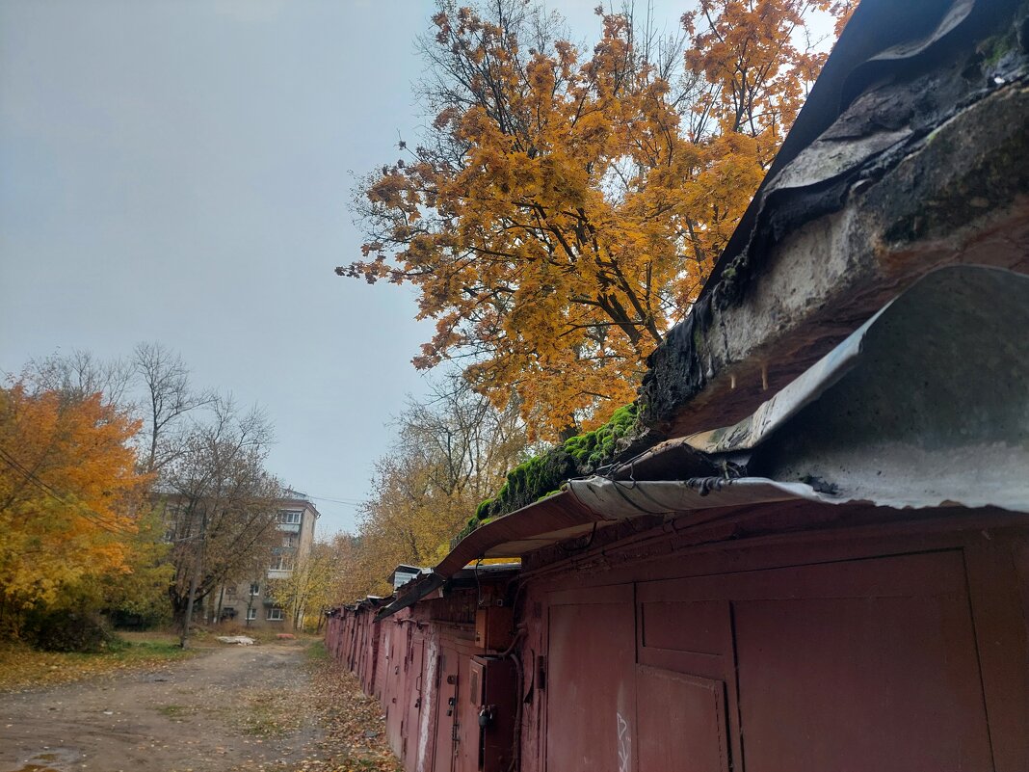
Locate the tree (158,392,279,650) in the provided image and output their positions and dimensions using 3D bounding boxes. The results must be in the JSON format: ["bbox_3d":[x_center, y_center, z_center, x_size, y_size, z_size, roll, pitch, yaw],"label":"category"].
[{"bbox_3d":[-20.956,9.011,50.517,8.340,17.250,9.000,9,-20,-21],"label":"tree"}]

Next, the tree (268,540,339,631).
[{"bbox_3d":[-22.304,21.267,76.063,7.220,9.350,7.000,7,-19,-14],"label":"tree"}]

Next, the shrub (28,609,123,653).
[{"bbox_3d":[-18.606,10.397,30.255,3.680,1.850,3.200,12,-21,-28],"label":"shrub"}]

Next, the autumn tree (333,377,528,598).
[{"bbox_3d":[-5.167,7.760,45.590,10.760,17.550,10.000,4,-19,-6],"label":"autumn tree"}]

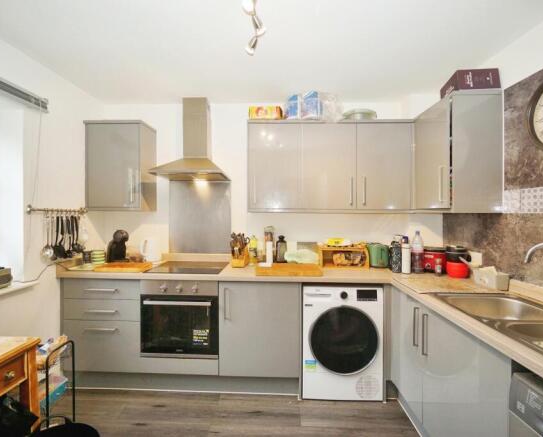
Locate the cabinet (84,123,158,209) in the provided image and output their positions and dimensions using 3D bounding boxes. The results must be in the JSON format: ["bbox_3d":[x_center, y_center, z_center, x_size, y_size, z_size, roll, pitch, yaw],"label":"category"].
[{"bbox_3d":[-1.362,-0.452,2.503,0.500,0.787,0.305,0,0,2],"label":"cabinet"}]

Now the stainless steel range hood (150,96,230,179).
[{"bbox_3d":[-0.694,-0.727,2.404,0.600,0.730,0.460,0,0,2],"label":"stainless steel range hood"}]

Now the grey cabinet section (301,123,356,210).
[{"bbox_3d":[0.483,-0.433,2.434,0.456,0.737,0.335,0,1,2],"label":"grey cabinet section"}]

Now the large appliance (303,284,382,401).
[{"bbox_3d":[0.543,0.931,2.320,0.595,0.845,0.580,0,1,2],"label":"large appliance"}]

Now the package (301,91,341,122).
[{"bbox_3d":[0.429,-0.942,2.362,0.340,0.250,0.220,0,1,2],"label":"package"}]

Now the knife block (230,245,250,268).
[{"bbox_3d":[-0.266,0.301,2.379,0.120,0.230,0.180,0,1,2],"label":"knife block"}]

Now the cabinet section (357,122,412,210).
[{"bbox_3d":[0.936,-0.430,2.419,0.449,0.733,0.335,0,1,2],"label":"cabinet section"}]

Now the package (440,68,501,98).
[{"bbox_3d":[1.347,-0.885,1.871,0.260,0.125,0.250,0,0,2],"label":"package"}]

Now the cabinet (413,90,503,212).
[{"bbox_3d":[1.350,-0.431,2.033,0.335,0.787,0.510,0,0,2],"label":"cabinet"}]

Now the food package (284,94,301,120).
[{"bbox_3d":[0.189,-0.946,2.360,0.120,0.220,0.070,1,0,29],"label":"food package"}]

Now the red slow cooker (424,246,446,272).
[{"bbox_3d":[1.274,0.326,2.241,0.300,0.200,0.220,0,1,22],"label":"red slow cooker"}]

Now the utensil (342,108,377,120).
[{"bbox_3d":[0.779,-0.867,2.406,0.300,0.090,0.300,0,0,2],"label":"utensil"}]

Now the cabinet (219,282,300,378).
[{"bbox_3d":[-0.080,0.830,2.337,0.605,0.715,0.575,0,1,2],"label":"cabinet"}]

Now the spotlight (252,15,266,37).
[{"bbox_3d":[-0.062,-0.953,1.349,0.058,0.100,0.058,-24,0,2],"label":"spotlight"}]

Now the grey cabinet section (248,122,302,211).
[{"bbox_3d":[0.035,-0.436,2.448,0.441,0.742,0.335,0,1,2],"label":"grey cabinet section"}]

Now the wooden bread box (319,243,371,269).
[{"bbox_3d":[0.620,0.326,2.412,0.410,0.190,0.270,0,1,2],"label":"wooden bread box"}]

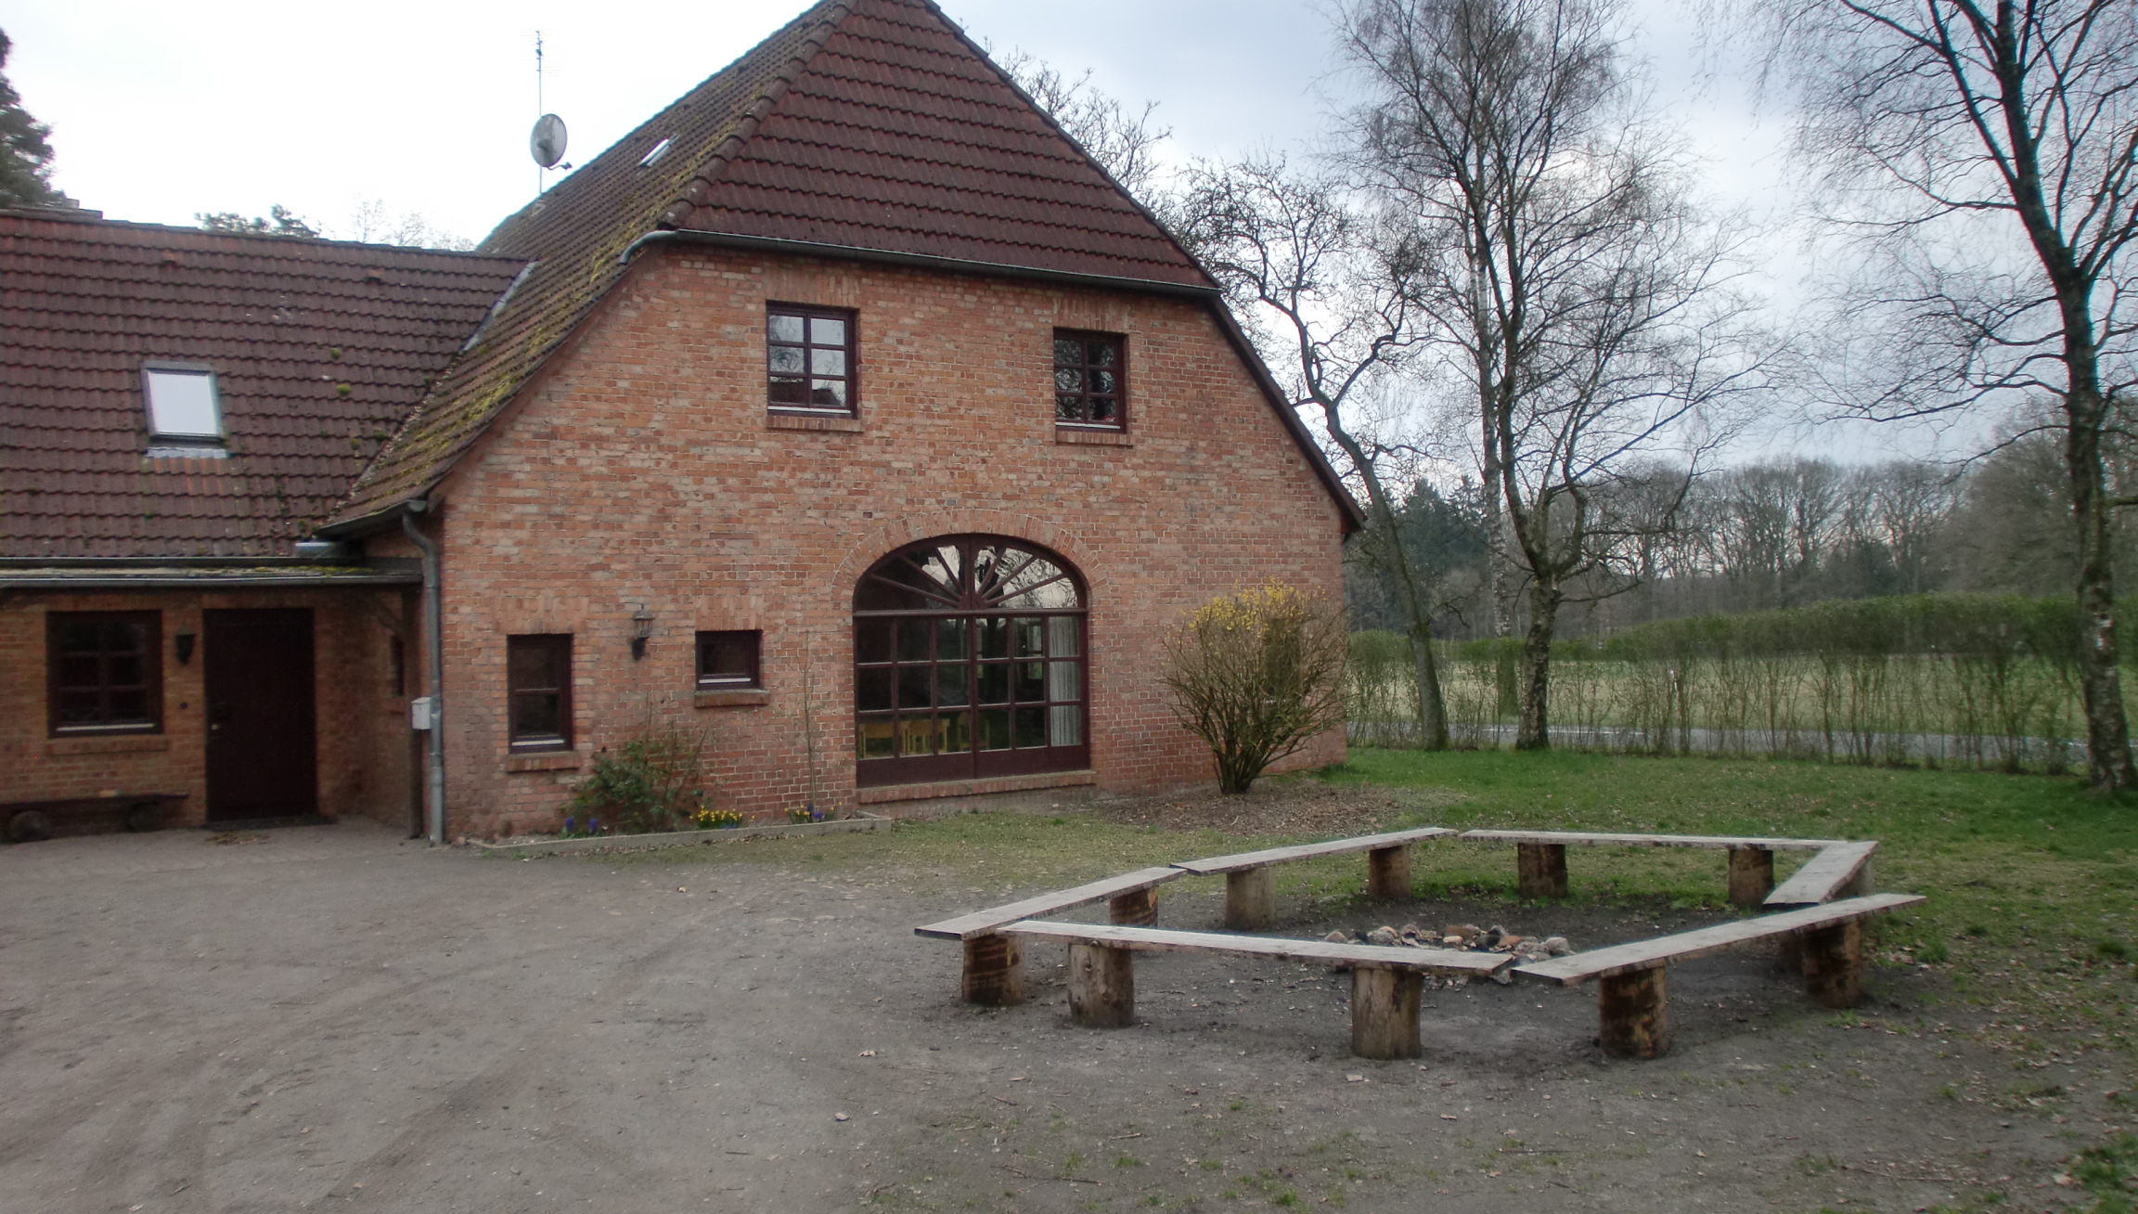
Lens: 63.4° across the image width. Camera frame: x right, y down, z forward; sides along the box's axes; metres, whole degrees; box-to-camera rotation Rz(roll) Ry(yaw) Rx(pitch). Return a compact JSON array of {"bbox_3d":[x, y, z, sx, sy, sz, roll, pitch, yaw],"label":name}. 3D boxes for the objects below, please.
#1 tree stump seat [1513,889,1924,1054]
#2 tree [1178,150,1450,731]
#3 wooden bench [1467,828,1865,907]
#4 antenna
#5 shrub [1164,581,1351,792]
[{"bbox_3d":[3.070,1.671,7.855,2.951,0.390,0.310,-1,0,-37],"label":"tree stump seat"},{"bbox_3d":[3.471,-2.185,24.200,3.800,8.200,3.800,-1,0,8],"label":"tree"},{"bbox_3d":[3.772,1.691,11.160,2.357,0.385,0.320,-1,0,21],"label":"wooden bench"},{"bbox_3d":[-9.146,-8.749,30.500,0.650,2.850,0.850,-1,0,29],"label":"antenna"},{"bbox_3d":[2.003,0.871,18.600,1.950,2.250,1.900,-1,0,6],"label":"shrub"}]

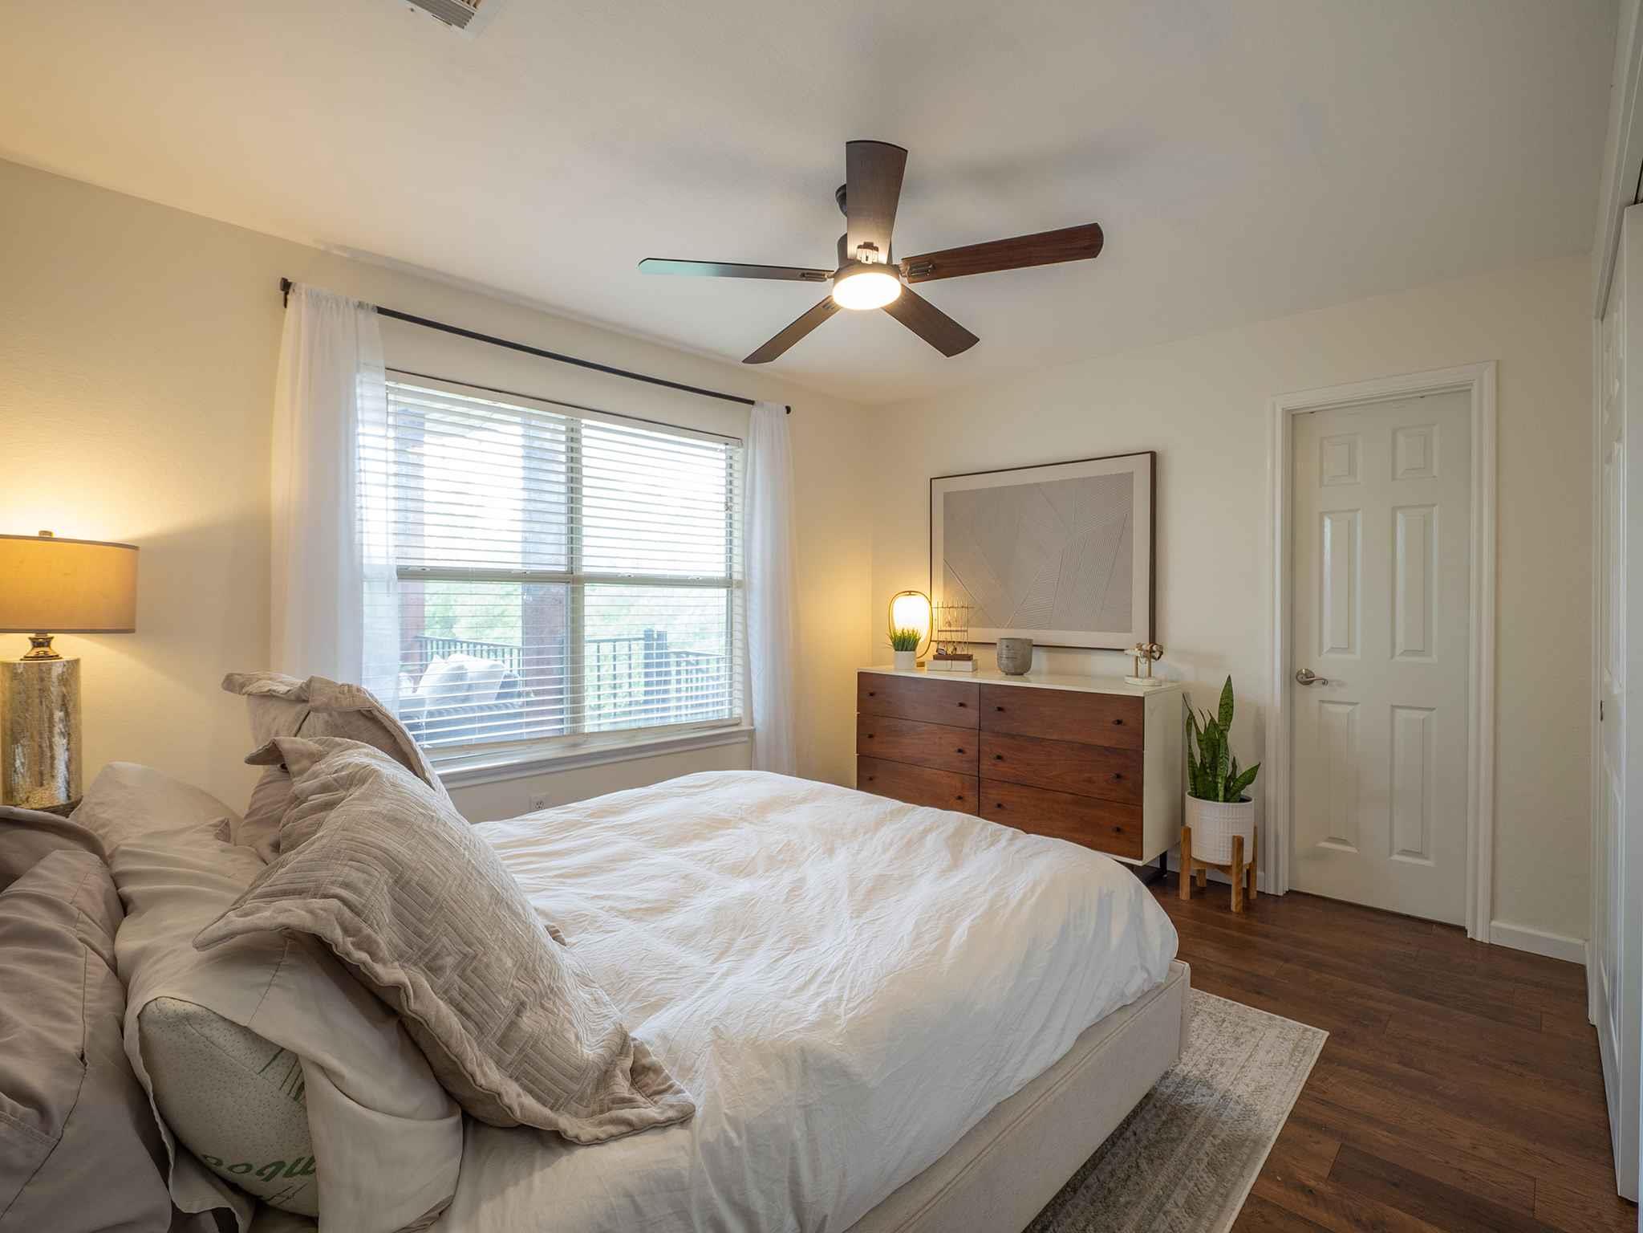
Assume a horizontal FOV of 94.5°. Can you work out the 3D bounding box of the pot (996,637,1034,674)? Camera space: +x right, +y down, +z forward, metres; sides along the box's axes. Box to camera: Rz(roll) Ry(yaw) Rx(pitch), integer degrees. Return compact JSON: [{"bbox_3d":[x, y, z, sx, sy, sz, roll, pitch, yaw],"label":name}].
[{"bbox_3d":[0.988,0.213,3.884,0.177,0.175,0.177,0,1,0],"label":"pot"}]

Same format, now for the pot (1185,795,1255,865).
[{"bbox_3d":[1.663,0.888,3.174,0.255,0.255,0.255,0,1,0],"label":"pot"}]

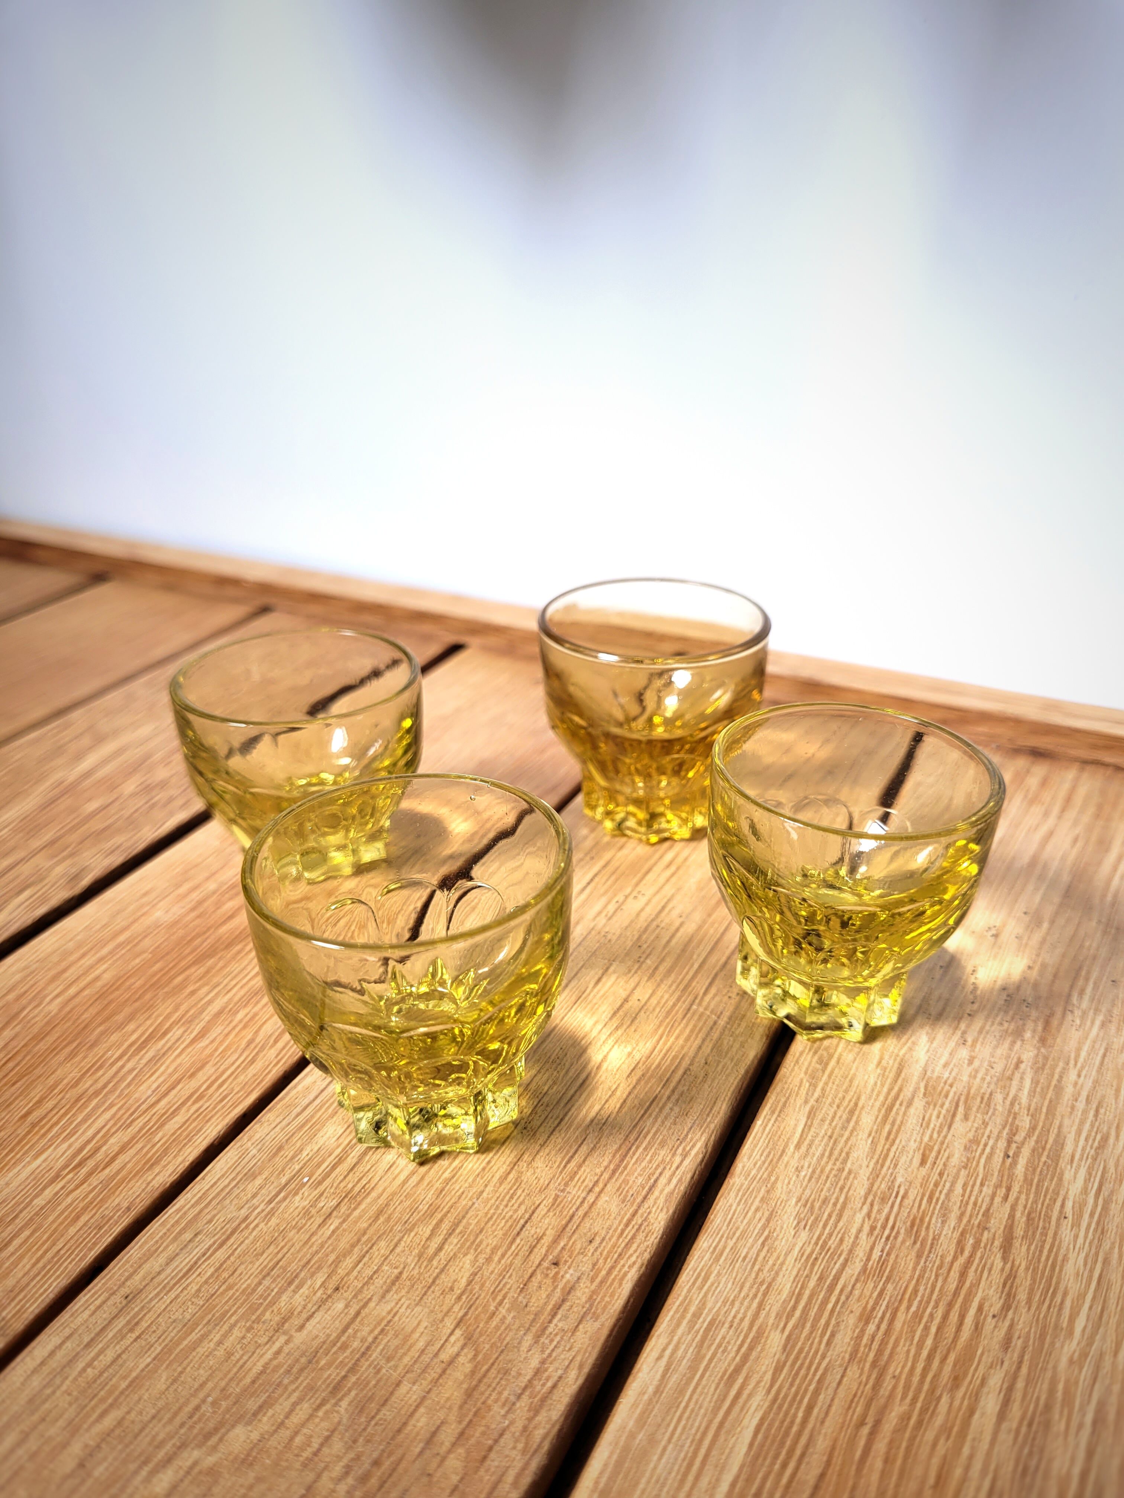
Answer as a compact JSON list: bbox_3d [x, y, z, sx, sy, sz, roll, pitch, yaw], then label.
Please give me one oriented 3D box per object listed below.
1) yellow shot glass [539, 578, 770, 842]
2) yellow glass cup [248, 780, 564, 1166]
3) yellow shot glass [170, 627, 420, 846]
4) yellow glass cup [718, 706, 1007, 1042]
[{"bbox_3d":[0.023,-0.008,0.291,0.059,0.054,0.059,-1,28,0],"label":"yellow shot glass"},{"bbox_3d":[-0.025,0.040,0.202,0.054,0.053,0.054,-1,28,1],"label":"yellow glass cup"},{"bbox_3d":[-0.060,0.006,0.269,0.054,0.053,0.054,-1,28,0],"label":"yellow shot glass"},{"bbox_3d":[0.056,0.026,0.226,0.054,0.053,0.054,-1,28,0],"label":"yellow glass cup"}]

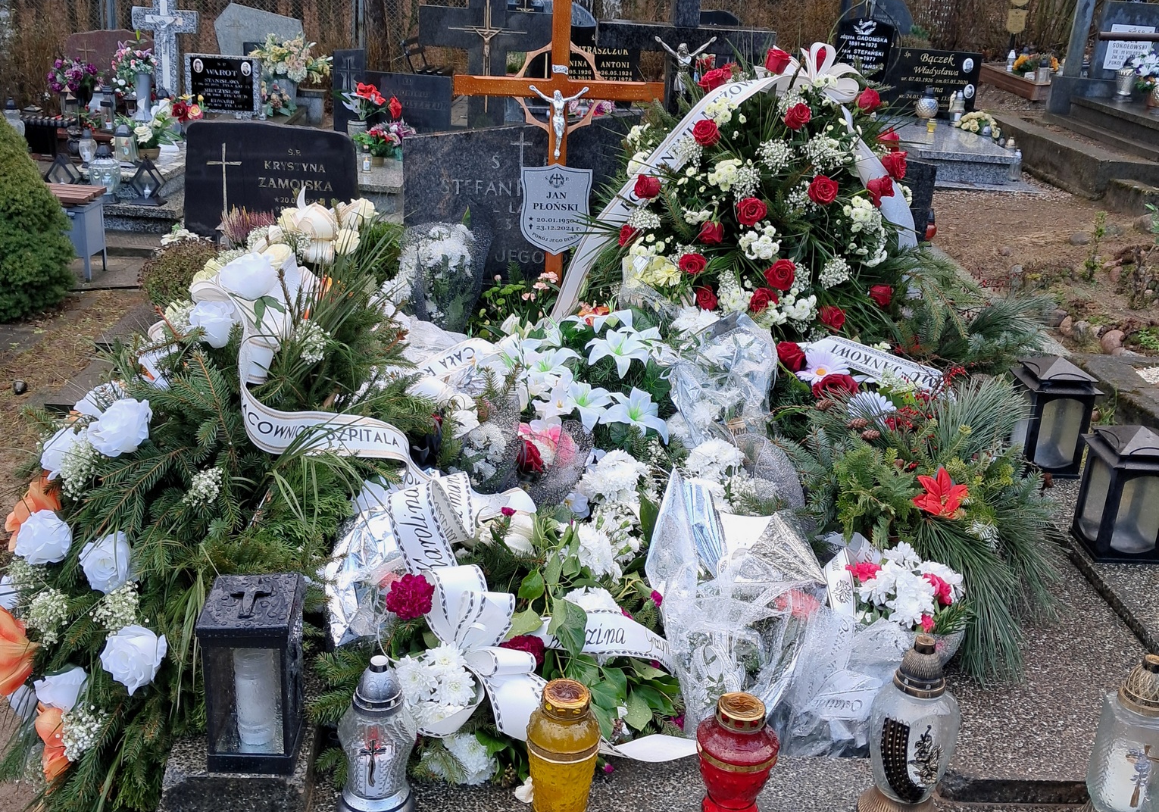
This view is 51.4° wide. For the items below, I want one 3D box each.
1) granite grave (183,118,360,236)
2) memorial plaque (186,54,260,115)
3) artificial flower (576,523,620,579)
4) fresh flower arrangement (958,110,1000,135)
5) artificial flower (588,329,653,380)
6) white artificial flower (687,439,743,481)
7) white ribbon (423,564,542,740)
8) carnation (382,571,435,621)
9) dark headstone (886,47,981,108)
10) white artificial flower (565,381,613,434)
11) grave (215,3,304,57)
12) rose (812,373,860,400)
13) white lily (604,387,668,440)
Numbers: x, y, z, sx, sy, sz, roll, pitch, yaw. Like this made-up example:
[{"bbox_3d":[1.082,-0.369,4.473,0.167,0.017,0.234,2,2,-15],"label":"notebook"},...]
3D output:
[{"bbox_3d":[-1.110,-0.786,4.375,0.602,0.479,0.092,1,21,-2],"label":"granite grave"},{"bbox_3d":[-2.421,-2.188,8.180,0.530,0.430,0.090,3,12,3],"label":"memorial plaque"},{"bbox_3d":[0.032,0.244,2.029,0.073,0.080,0.070,2,20,-2],"label":"artificial flower"},{"bbox_3d":[2.844,-2.019,8.580,0.295,0.174,0.224,1,21,-2],"label":"fresh flower arrangement"},{"bbox_3d":[0.091,-0.120,2.791,0.151,0.120,0.122,1,21,-2],"label":"artificial flower"},{"bbox_3d":[0.256,0.103,2.284,0.112,0.075,0.102,1,21,-2],"label":"white artificial flower"},{"bbox_3d":[-0.145,0.372,1.827,0.175,0.245,0.110,2,-8,-2],"label":"white ribbon"},{"bbox_3d":[-0.262,0.292,1.854,0.079,0.076,0.066,1,21,-2],"label":"carnation"},{"bbox_3d":[3.106,-2.888,10.640,0.860,0.490,0.090,5,20,8],"label":"dark headstone"},{"bbox_3d":[0.022,0.000,2.586,0.128,0.112,0.112,1,21,-2],"label":"white artificial flower"},{"bbox_3d":[-2.331,-2.595,8.790,0.578,0.623,0.133,1,21,-2],"label":"grave"},{"bbox_3d":[0.614,-0.045,2.887,0.105,0.050,0.090,2,20,-2],"label":"rose"},{"bbox_3d":[0.119,0.017,2.548,0.143,0.113,0.112,1,21,-2],"label":"white lily"}]

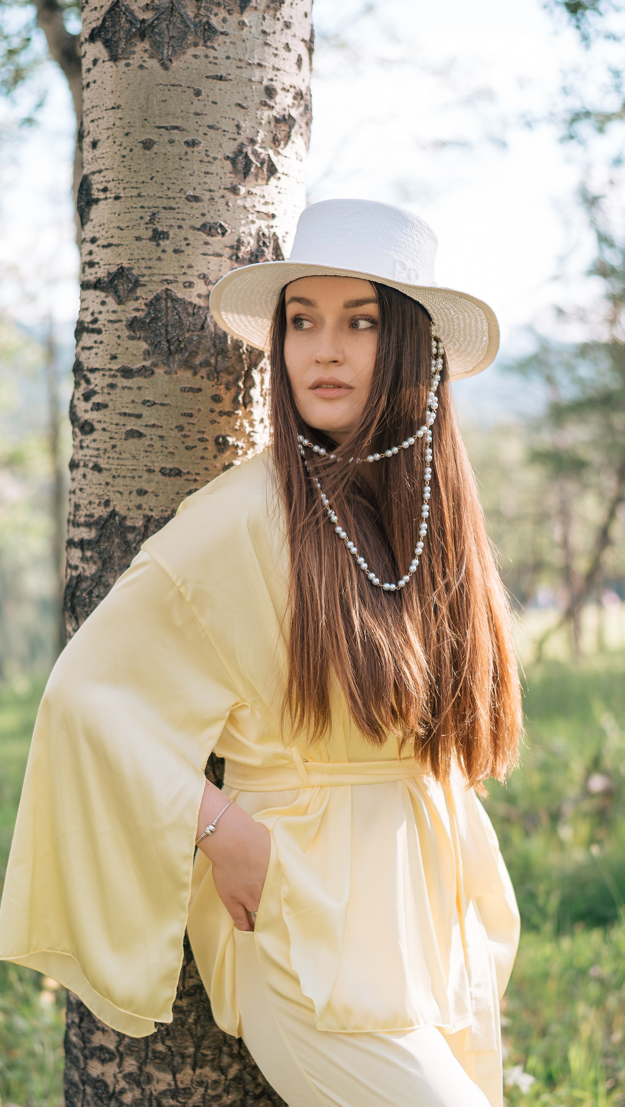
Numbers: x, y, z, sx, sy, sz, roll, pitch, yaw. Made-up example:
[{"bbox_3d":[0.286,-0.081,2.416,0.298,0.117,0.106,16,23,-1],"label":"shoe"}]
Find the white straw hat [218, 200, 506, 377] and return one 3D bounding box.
[{"bbox_3d":[0.057,-0.315,1.255,0.335,0.115,0.355,5,-10,20],"label":"white straw hat"}]

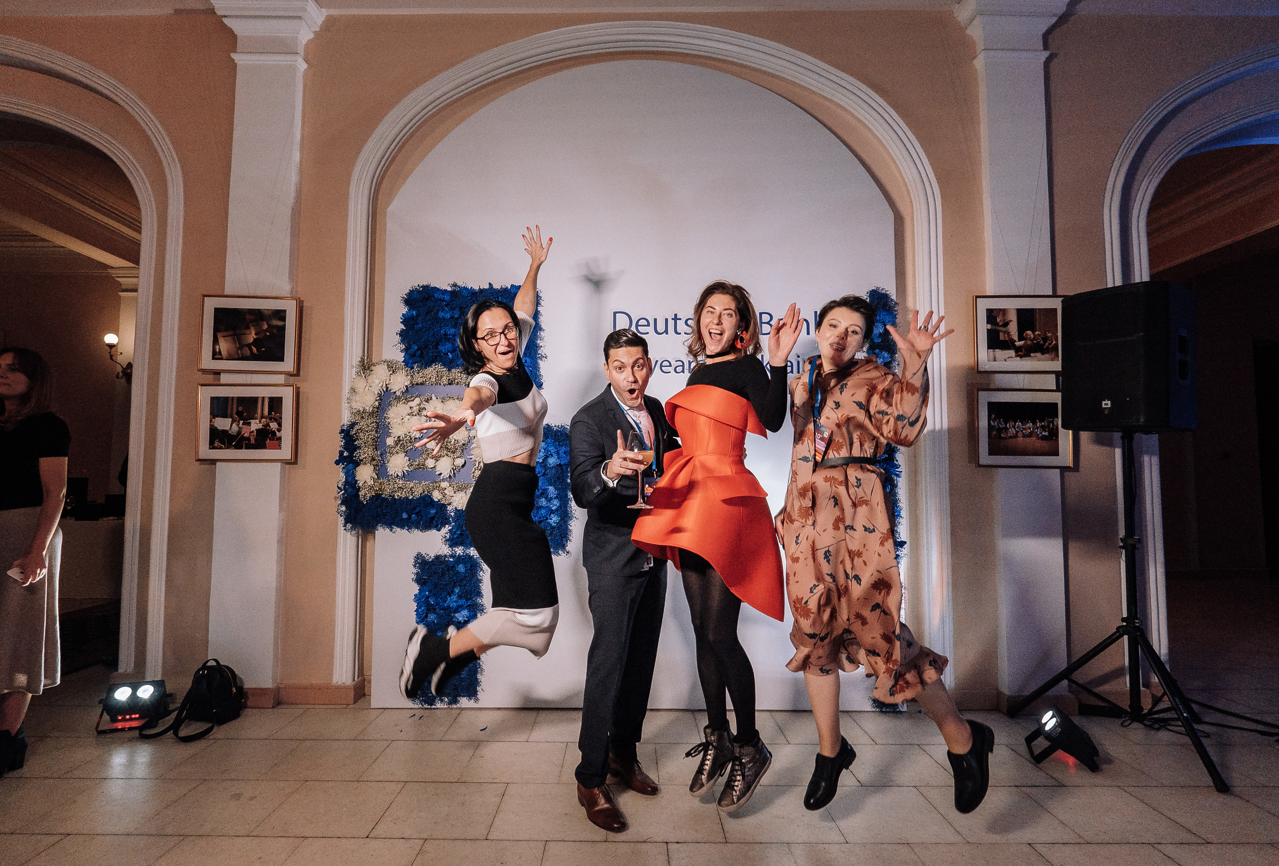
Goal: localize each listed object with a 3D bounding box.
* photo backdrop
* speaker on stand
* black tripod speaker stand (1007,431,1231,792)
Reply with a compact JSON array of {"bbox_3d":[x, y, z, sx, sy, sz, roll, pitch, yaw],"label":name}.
[{"bbox_3d":[0.005,-0.315,2.893,2.750,3.478,0.060,0,-3,0],"label":"photo backdrop"},{"bbox_3d":[2.367,0.377,2.627,0.770,2.080,0.770,2,-4,-31],"label":"speaker on stand"},{"bbox_3d":[2.366,0.706,2.608,0.770,1.420,0.770,2,-4,-31],"label":"black tripod speaker stand"}]

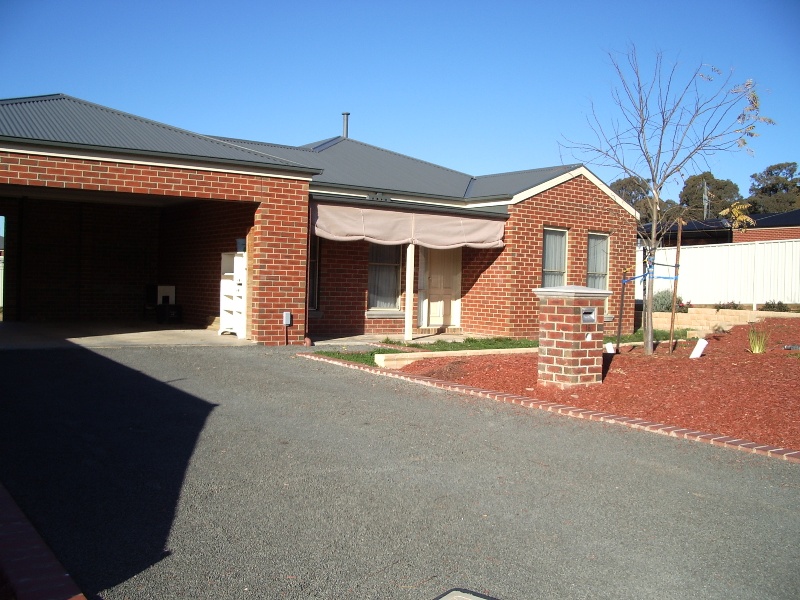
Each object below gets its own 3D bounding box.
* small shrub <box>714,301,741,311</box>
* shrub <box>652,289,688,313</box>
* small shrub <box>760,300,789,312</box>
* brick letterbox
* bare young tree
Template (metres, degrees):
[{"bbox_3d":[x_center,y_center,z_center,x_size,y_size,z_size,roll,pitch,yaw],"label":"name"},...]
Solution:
[{"bbox_3d":[9.150,0.170,22.600,0.720,0.330,0.580,1,1,0],"label":"small shrub"},{"bbox_3d":[7.944,0.038,23.800,1.050,0.760,0.920,1,1,0],"label":"shrub"},{"bbox_3d":[10.093,0.191,21.800,0.760,0.370,0.620,1,1,0],"label":"small shrub"},{"bbox_3d":[1.782,0.384,8.437,0.590,1.060,0.590,1,1,-36],"label":"brick letterbox"},{"bbox_3d":[3.505,-1.304,10.600,2.700,4.000,2.500,1,1,0],"label":"bare young tree"}]

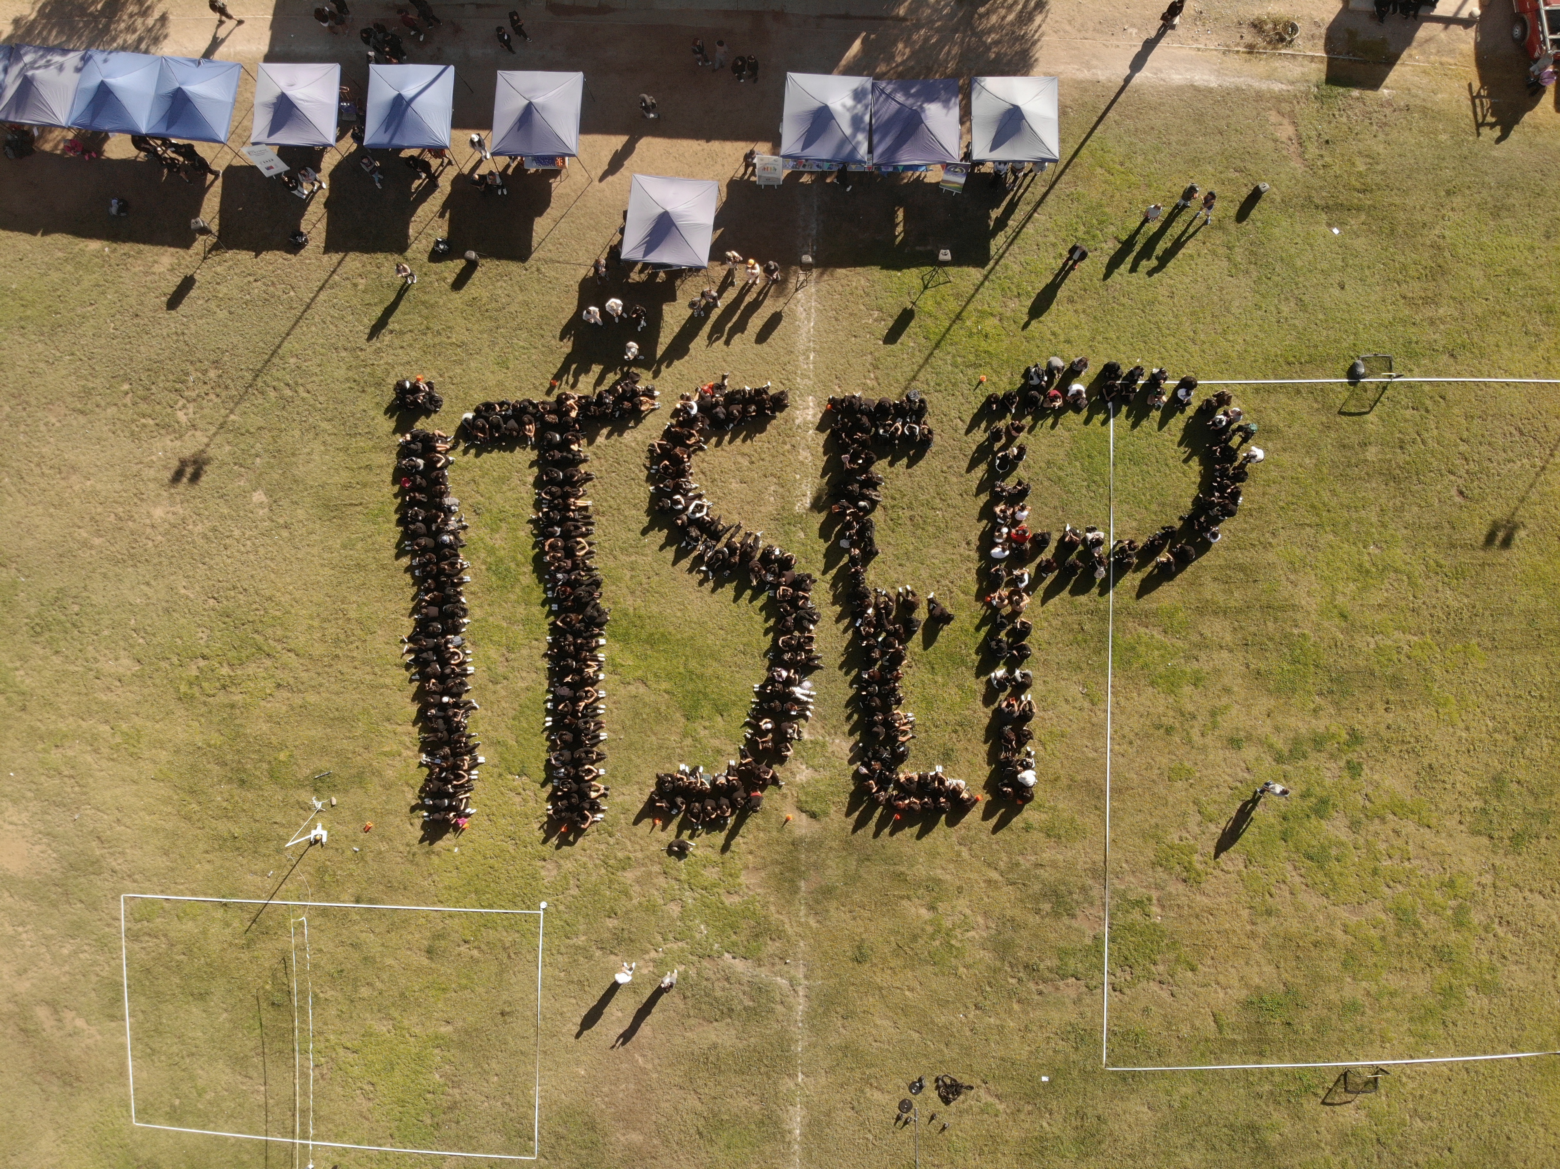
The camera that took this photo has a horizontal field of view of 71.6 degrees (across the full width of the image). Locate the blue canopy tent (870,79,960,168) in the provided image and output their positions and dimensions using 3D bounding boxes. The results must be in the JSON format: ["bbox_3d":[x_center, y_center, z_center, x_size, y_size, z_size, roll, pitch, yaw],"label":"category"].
[{"bbox_3d":[4.784,-16.122,38.342,3.000,3.030,3.000,0,87,3],"label":"blue canopy tent"}]

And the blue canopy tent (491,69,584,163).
[{"bbox_3d":[-8.601,-16.756,39.100,3.000,3.030,3.000,3,87,3],"label":"blue canopy tent"}]

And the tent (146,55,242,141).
[{"bbox_3d":[-21.245,-17.583,39.830,3.000,3.030,3.000,10,87,4],"label":"tent"}]

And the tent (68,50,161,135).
[{"bbox_3d":[-24.115,-17.957,40.006,3.000,3.030,3.000,10,87,4],"label":"tent"}]

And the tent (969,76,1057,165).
[{"bbox_3d":[8.209,-16.153,38.159,3.000,3.030,3.000,0,87,3],"label":"tent"}]

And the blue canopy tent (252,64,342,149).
[{"bbox_3d":[-17.431,-17.300,39.607,3.000,3.030,3.000,3,87,3],"label":"blue canopy tent"}]

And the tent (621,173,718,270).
[{"bbox_3d":[-3.824,-12.773,38.611,3.000,3.030,3.000,7,87,3],"label":"tent"}]

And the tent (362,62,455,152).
[{"bbox_3d":[-13.266,-17.148,39.374,3.000,3.030,3.000,3,87,3],"label":"tent"}]

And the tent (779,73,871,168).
[{"bbox_3d":[1.685,-16.359,38.522,3.000,3.030,3.000,4,87,3],"label":"tent"}]

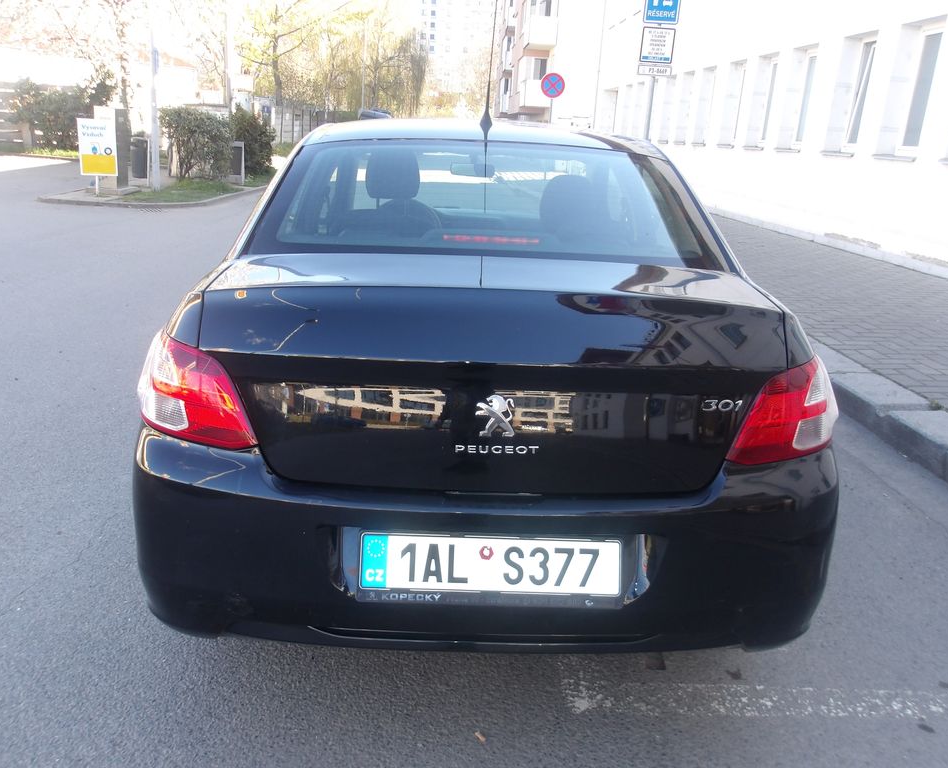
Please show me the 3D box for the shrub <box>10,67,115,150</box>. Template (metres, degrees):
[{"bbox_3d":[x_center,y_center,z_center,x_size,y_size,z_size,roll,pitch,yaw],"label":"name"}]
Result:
[{"bbox_3d":[-13.587,-8.972,26.114,2.900,2.510,2.200,2,18,-2],"label":"shrub"}]

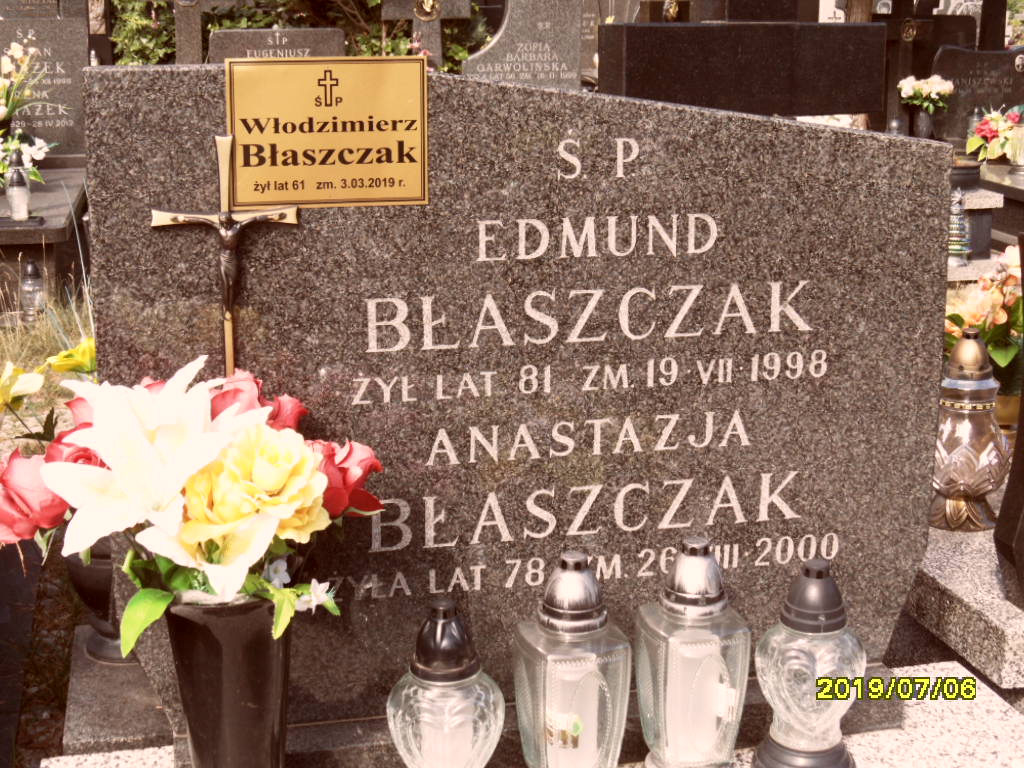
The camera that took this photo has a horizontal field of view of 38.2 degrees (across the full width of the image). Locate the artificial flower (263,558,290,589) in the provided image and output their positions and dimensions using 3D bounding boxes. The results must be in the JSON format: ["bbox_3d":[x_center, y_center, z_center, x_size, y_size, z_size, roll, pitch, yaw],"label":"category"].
[{"bbox_3d":[-0.234,0.188,1.470,0.028,0.030,0.018,-1,14,-6],"label":"artificial flower"}]

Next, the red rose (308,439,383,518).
[{"bbox_3d":[-0.166,0.093,1.460,0.078,0.080,0.075,-4,15,-17],"label":"red rose"}]

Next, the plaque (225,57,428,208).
[{"bbox_3d":[-0.183,-0.251,1.480,0.200,0.150,0.008,-3,16,-12],"label":"plaque"}]

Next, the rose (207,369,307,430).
[{"bbox_3d":[-0.251,0.018,1.450,0.092,0.070,0.070,-2,14,-8],"label":"rose"}]

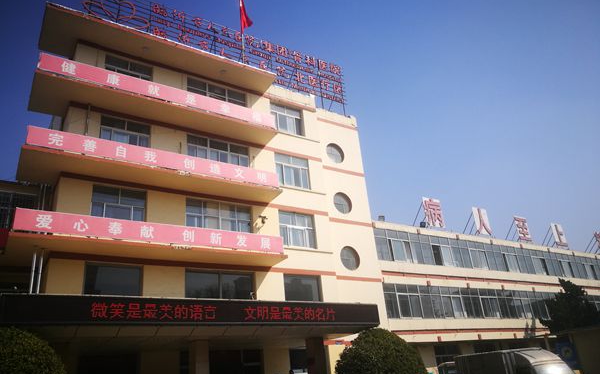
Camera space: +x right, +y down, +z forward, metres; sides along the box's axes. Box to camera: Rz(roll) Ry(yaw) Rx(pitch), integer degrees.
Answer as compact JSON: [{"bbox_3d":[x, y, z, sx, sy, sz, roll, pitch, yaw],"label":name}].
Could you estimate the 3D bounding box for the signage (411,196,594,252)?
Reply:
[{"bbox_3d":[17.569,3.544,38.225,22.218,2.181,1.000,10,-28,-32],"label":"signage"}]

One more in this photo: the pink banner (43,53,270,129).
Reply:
[{"bbox_3d":[-5.673,-4.079,20.798,10.411,0.805,0.100,10,-29,-31],"label":"pink banner"}]

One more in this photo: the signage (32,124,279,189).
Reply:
[{"bbox_3d":[-5.385,-1.077,19.434,10.355,0.762,0.100,10,-29,-31],"label":"signage"}]

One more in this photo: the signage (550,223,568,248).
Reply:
[{"bbox_3d":[22.784,4.299,41.134,1.798,2.080,0.200,10,-28,-32],"label":"signage"}]

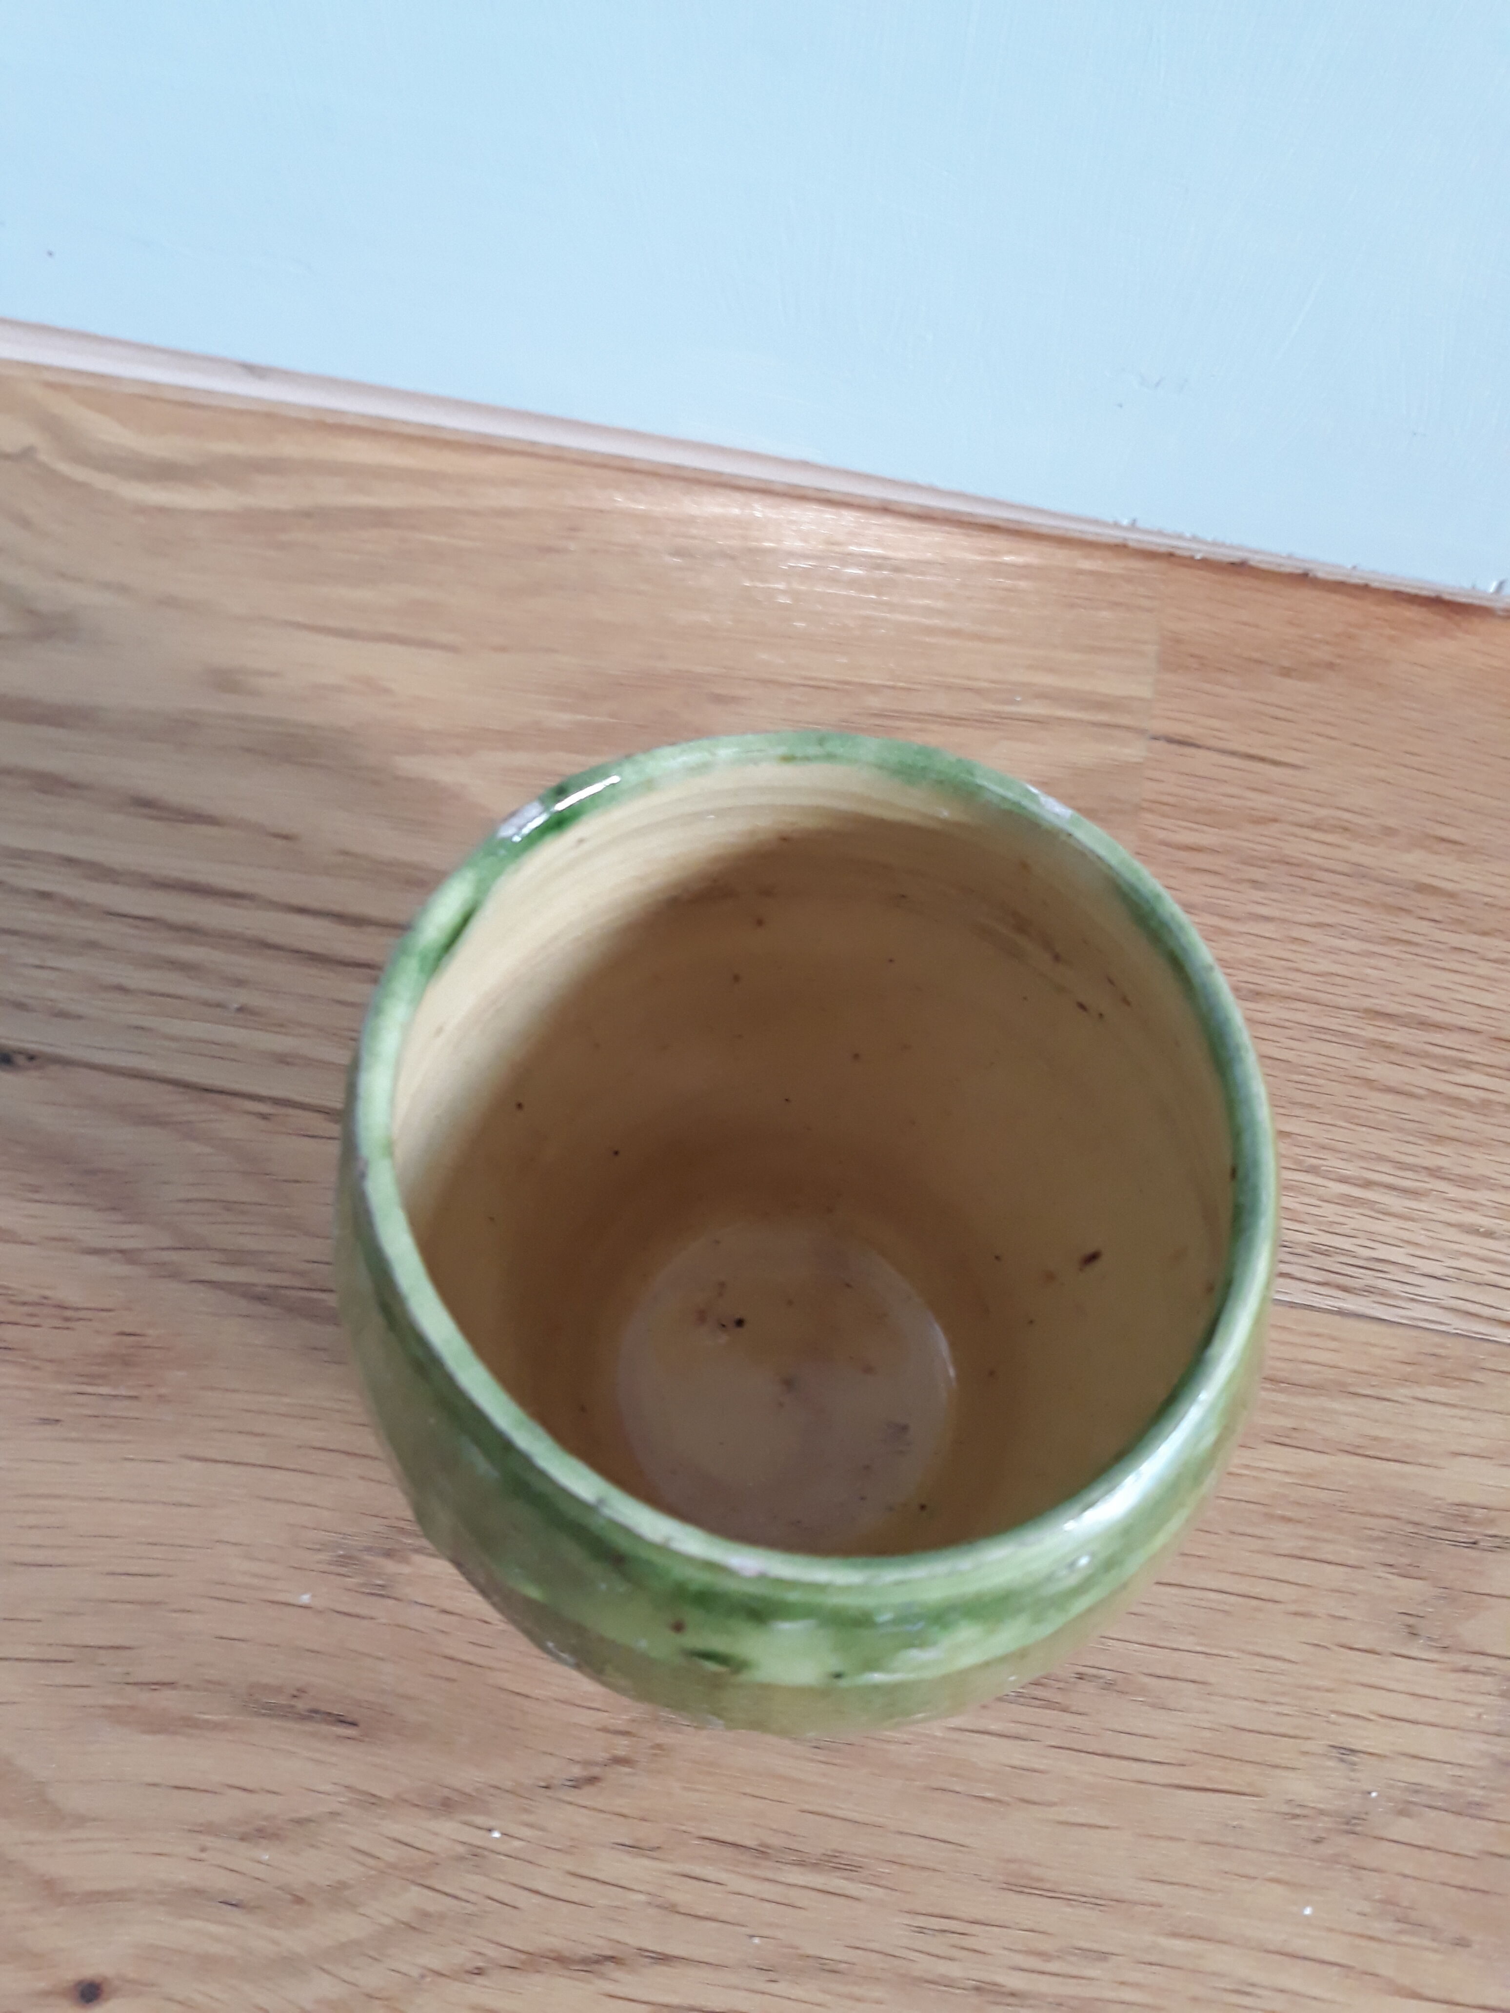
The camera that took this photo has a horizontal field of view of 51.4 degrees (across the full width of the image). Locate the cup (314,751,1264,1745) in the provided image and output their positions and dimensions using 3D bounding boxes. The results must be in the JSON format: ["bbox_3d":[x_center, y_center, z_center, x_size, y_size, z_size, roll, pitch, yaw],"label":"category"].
[{"bbox_3d":[0.006,0.039,0.225,0.118,0.121,0.118,0,62,-1],"label":"cup"}]

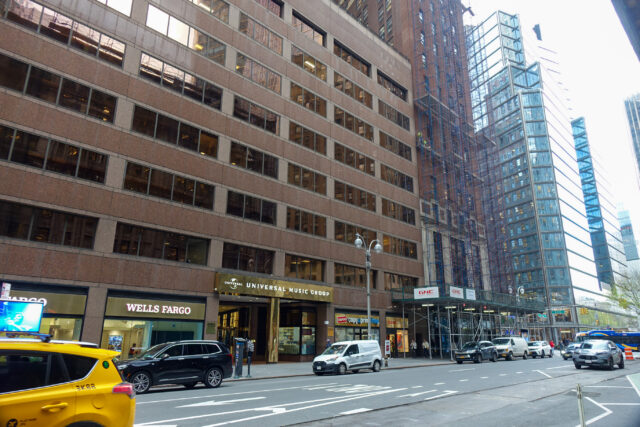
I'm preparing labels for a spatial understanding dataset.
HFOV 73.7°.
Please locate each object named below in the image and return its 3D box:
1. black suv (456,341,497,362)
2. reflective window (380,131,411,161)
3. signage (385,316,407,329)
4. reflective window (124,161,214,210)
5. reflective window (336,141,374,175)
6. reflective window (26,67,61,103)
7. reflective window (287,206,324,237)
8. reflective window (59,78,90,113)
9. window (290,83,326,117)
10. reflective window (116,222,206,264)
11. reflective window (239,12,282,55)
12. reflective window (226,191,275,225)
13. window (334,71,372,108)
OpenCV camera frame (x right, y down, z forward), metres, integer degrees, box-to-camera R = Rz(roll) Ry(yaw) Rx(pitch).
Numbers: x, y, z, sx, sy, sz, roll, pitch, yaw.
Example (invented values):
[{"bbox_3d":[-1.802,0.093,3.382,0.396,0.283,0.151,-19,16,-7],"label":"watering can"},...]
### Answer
[{"bbox_3d":[13.243,11.634,35.924,1.920,1.730,4.780,-15,-23,43],"label":"black suv"},{"bbox_3d":[8.377,-7.393,46.937,5.712,1.721,0.170,16,-23,-42],"label":"reflective window"},{"bbox_3d":[7.582,10.690,41.556,0.150,0.967,3.623,-15,-23,43],"label":"signage"},{"bbox_3d":[-9.410,-1.616,27.276,0.200,1.803,6.091,-15,-23,43],"label":"reflective window"},{"bbox_3d":[3.591,-5.386,43.193,6.205,1.825,0.200,16,-23,-42],"label":"reflective window"},{"bbox_3d":[-14.774,-6.864,22.830,1.512,1.721,0.170,16,-23,-42],"label":"reflective window"},{"bbox_3d":[-1.035,0.805,35.328,0.200,1.803,4.561,-15,-23,43],"label":"reflective window"},{"bbox_3d":[-13.702,-6.553,23.847,1.500,1.721,0.170,16,-23,-42],"label":"reflective window"},{"bbox_3d":[-0.967,-10.106,38.075,4.352,1.721,0.170,16,-23,-42],"label":"window"},{"bbox_3d":[-9.814,2.081,27.179,6.216,1.825,0.200,16,-23,-42],"label":"reflective window"},{"bbox_3d":[-4.876,-14.974,35.858,0.200,1.861,4.537,-15,-23,43],"label":"reflective window"},{"bbox_3d":[-5.152,-0.351,32.701,4.605,1.825,0.200,16,-23,-42],"label":"reflective window"},{"bbox_3d":[3.661,-12.950,45.440,6.205,1.825,0.200,16,-23,-42],"label":"window"}]

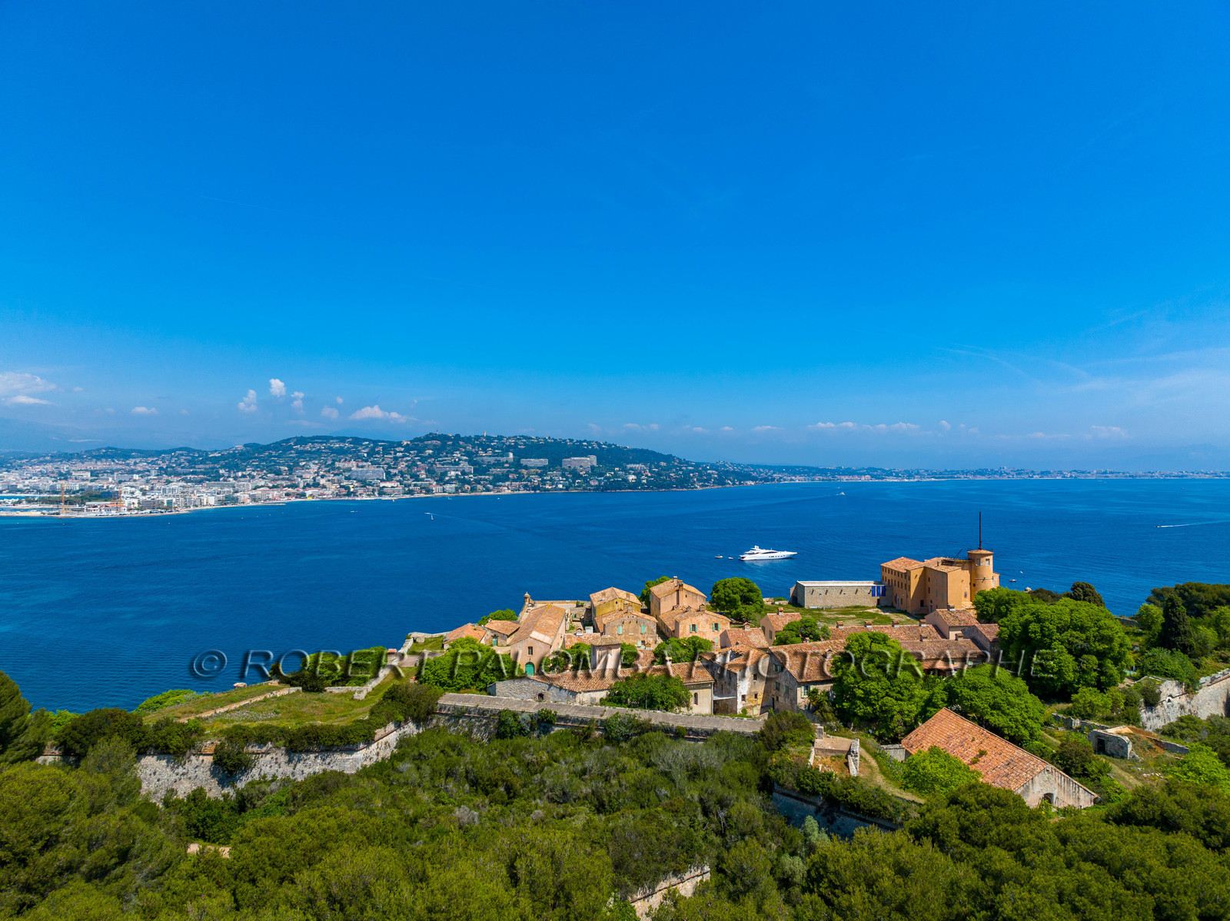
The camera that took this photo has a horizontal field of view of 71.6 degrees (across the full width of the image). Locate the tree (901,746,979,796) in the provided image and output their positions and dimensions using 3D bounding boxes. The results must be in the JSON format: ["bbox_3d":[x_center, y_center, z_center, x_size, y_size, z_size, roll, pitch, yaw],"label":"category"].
[{"bbox_3d":[38.000,36.300,99.500,9.100,5.800,8.200,0,-1,0],"label":"tree"}]

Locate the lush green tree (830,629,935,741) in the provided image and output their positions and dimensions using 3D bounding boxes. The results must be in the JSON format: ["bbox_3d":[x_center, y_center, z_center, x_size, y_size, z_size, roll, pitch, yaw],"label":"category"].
[{"bbox_3d":[42.860,35.320,136.500,16.290,15.670,15.230,0,-1,17],"label":"lush green tree"}]

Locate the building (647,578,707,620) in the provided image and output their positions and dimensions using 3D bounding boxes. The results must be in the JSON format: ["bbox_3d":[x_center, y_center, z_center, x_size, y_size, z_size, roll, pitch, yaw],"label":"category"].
[{"bbox_3d":[16.898,37.342,228.887,12.365,9.814,16.616,0,0,-6],"label":"building"}]

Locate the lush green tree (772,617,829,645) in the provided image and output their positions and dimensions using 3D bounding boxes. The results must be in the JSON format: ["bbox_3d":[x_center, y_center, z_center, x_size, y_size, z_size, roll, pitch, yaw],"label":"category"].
[{"bbox_3d":[37.700,35.700,172.000,11.400,8.000,10.000,0,-1,0],"label":"lush green tree"}]

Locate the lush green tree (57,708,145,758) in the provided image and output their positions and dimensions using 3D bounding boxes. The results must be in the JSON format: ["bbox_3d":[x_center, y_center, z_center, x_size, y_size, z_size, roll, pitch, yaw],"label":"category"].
[{"bbox_3d":[-74.058,38.578,122.976,11.000,5.987,8.500,0,-1,-31],"label":"lush green tree"}]

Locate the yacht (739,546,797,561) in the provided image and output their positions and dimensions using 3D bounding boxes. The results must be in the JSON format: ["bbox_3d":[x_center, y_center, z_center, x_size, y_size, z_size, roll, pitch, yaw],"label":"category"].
[{"bbox_3d":[111.300,66.300,617.000,43.000,11.000,8.500,0,-1,-15],"label":"yacht"}]

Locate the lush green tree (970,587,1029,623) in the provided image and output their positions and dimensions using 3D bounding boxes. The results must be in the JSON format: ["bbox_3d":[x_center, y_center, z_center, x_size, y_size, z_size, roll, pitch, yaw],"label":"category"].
[{"bbox_3d":[97.783,37.172,215.959,13.600,10.269,12.500,0,0,24],"label":"lush green tree"}]

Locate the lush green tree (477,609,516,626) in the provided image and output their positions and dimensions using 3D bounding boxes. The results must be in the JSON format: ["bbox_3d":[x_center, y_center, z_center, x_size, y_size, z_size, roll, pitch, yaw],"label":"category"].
[{"bbox_3d":[-28.000,37.600,201.000,9.300,5.900,8.500,0,-1,0],"label":"lush green tree"}]

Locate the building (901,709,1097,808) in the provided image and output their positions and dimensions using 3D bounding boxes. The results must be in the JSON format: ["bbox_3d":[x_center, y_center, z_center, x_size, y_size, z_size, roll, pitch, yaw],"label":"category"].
[{"bbox_3d":[46.619,37.172,105.588,12.323,6.659,21.510,0,0,-9],"label":"building"}]

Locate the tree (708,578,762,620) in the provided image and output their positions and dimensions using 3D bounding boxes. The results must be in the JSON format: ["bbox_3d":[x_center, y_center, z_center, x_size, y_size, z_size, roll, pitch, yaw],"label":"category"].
[{"bbox_3d":[31.200,35.700,220.000,13.800,10.700,13.200,0,-1,0],"label":"tree"}]

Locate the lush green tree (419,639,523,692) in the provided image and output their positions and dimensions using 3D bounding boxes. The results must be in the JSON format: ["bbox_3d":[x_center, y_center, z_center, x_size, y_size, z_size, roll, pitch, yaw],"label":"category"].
[{"bbox_3d":[-28.420,39.080,166.950,20.110,8.670,14.700,0,0,-10],"label":"lush green tree"}]

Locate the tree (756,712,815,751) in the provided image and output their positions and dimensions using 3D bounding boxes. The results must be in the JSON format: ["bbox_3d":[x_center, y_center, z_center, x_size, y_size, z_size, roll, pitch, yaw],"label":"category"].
[{"bbox_3d":[24.151,38.103,119.978,7.600,5.690,6.800,0,0,11],"label":"tree"}]

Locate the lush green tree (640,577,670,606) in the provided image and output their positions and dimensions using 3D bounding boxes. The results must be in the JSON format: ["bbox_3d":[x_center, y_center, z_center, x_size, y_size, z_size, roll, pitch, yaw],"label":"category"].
[{"bbox_3d":[12.482,38.058,245.965,10.500,8.970,9.500,0,0,3],"label":"lush green tree"}]

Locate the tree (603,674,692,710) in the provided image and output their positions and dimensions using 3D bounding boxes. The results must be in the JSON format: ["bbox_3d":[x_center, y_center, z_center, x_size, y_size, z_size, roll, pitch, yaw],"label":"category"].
[{"bbox_3d":[5.330,39.780,145.430,14.460,6.900,9.980,0,0,2],"label":"tree"}]

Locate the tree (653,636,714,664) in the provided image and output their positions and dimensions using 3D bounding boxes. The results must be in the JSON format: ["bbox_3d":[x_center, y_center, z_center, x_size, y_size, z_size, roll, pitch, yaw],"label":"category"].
[{"bbox_3d":[14.310,40.100,177.450,12.550,7.140,9.980,0,0,5],"label":"tree"}]

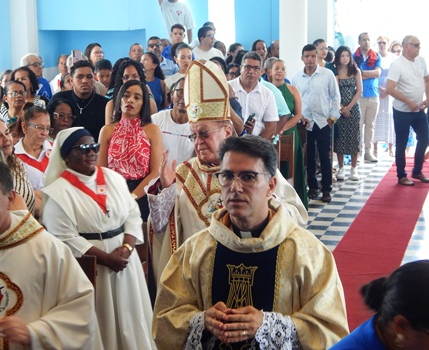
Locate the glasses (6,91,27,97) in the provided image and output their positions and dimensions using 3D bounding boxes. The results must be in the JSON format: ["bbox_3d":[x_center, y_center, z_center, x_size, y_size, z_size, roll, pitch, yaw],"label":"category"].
[{"bbox_3d":[-1.566,-0.645,8.000,0.140,0.040,0.140,-9,13,-38],"label":"glasses"}]

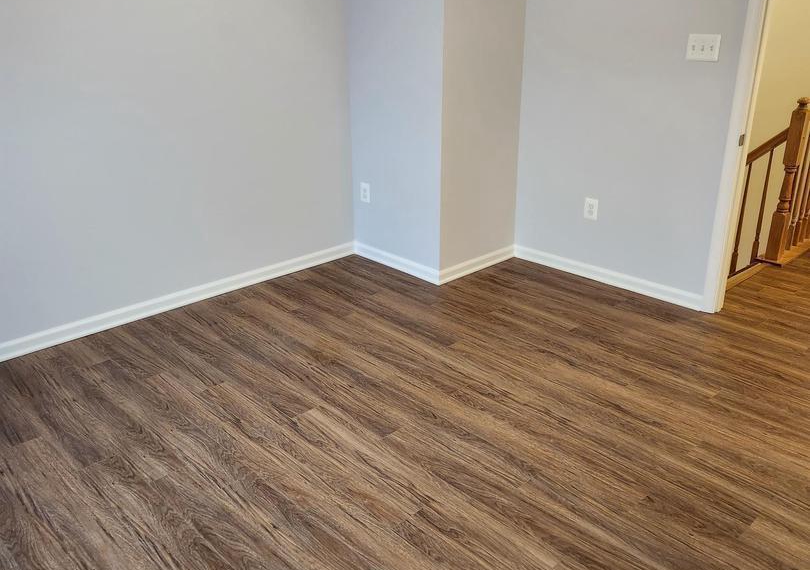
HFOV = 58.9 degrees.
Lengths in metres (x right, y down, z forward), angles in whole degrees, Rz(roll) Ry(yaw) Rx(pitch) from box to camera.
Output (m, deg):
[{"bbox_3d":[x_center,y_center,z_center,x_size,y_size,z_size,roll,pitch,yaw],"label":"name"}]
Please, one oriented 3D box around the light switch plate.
[{"bbox_3d":[1.457,-1.160,3.508,0.014,0.118,0.161,-20,29,-40],"label":"light switch plate"}]

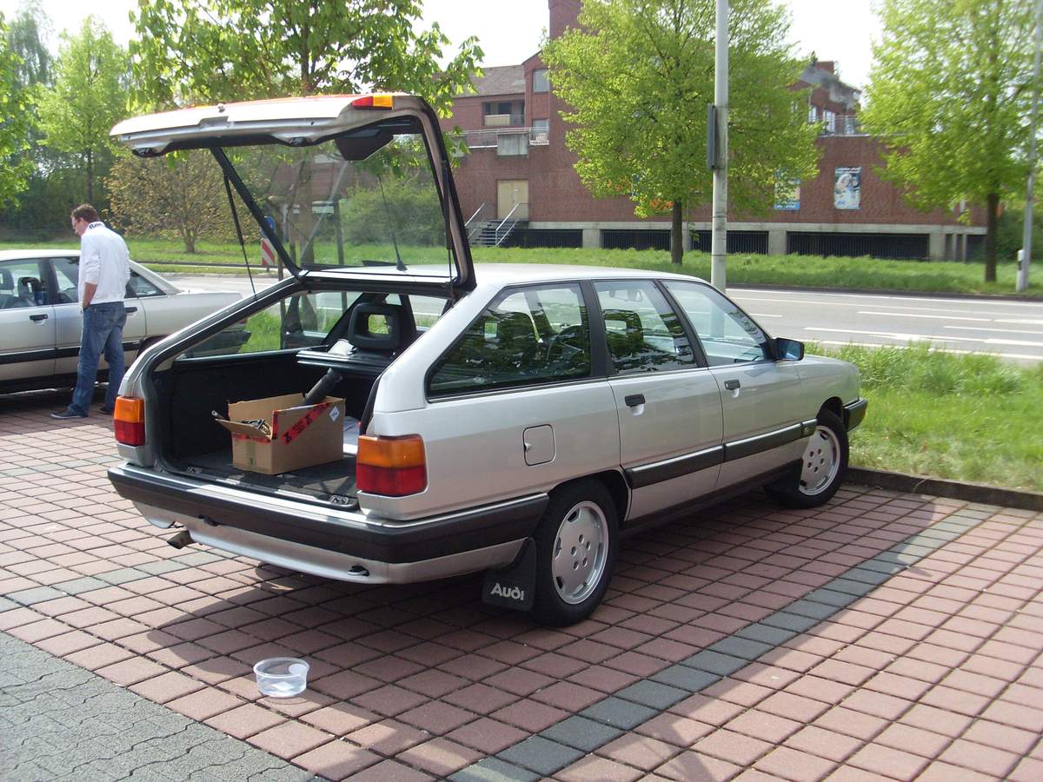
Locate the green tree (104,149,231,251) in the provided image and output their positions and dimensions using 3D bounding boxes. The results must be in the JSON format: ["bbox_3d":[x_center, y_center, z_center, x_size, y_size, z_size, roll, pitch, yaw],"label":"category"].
[{"bbox_3d":[-12.975,-7.165,43.000,5.200,3.900,5.000,1,7,0],"label":"green tree"}]

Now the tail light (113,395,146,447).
[{"bbox_3d":[-1.494,0.106,4.460,0.170,0.190,0.165,7,9,34],"label":"tail light"}]

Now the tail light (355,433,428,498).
[{"bbox_3d":[-0.419,0.239,3.740,0.170,0.190,0.165,7,9,34],"label":"tail light"}]

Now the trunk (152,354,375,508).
[{"bbox_3d":[-0.683,0.104,4.495,1.200,0.420,0.950,7,9,34],"label":"trunk"}]

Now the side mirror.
[{"bbox_3d":[1.370,-0.213,5.830,0.170,0.115,0.095,7,9,34],"label":"side mirror"}]

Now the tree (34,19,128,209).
[{"bbox_3d":[-21.064,-12.505,55.000,4.200,10.300,4.200,1,7,0],"label":"tree"}]

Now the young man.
[{"bbox_3d":[-3.566,-0.660,9.500,0.500,1.760,0.500,4,8,25],"label":"young man"}]

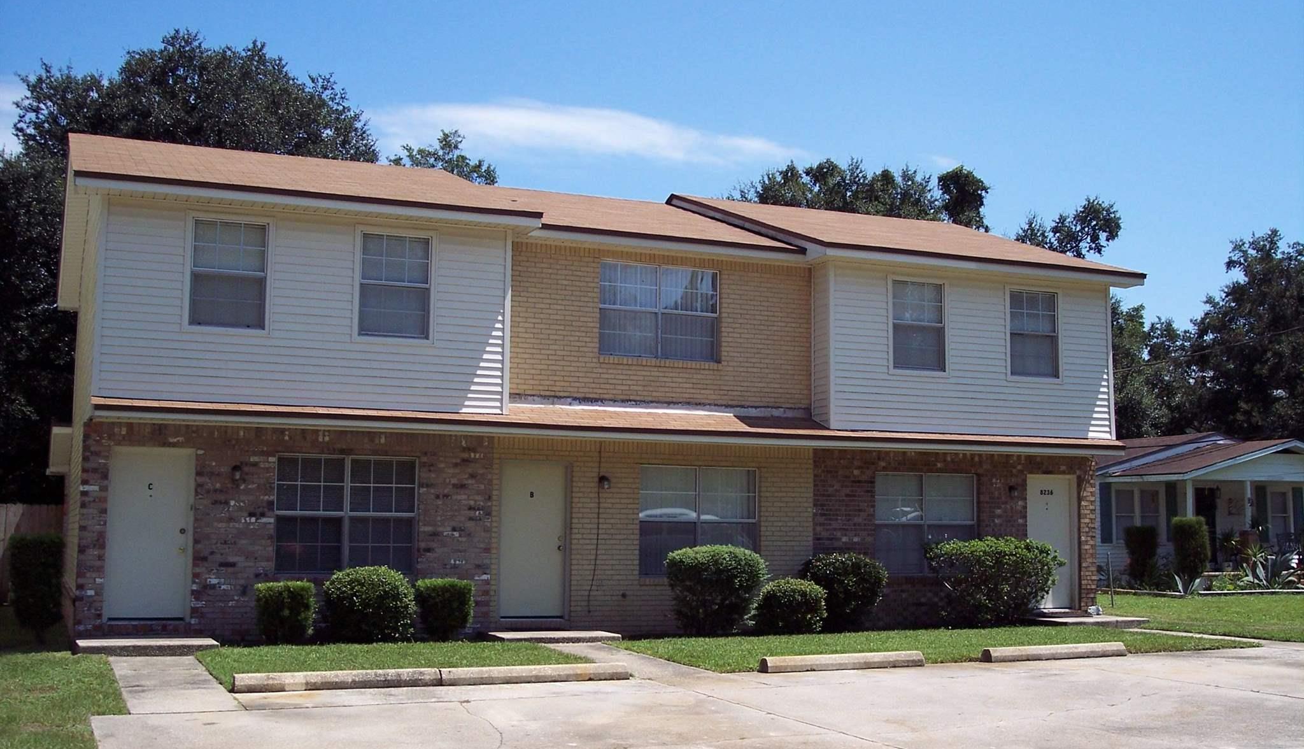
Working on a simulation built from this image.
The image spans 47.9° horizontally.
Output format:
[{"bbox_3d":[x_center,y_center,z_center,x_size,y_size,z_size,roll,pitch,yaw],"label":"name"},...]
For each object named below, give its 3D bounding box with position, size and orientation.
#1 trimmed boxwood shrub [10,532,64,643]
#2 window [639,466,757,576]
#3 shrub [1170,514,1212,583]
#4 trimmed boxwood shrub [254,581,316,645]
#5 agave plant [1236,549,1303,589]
[{"bbox_3d":[-7.434,2.572,17.750,0.630,1.340,0.620,3,-8,-22],"label":"trimmed boxwood shrub"},{"bbox_3d":[0.642,2.040,20.284,1.780,1.500,0.100,3,-8,-22],"label":"window"},{"bbox_3d":[13.301,4.365,36.299,0.942,1.750,0.942,3,-7,-22],"label":"shrub"},{"bbox_3d":[-4.343,2.817,17.396,0.710,0.760,0.680,3,-8,-22],"label":"trimmed boxwood shrub"},{"bbox_3d":[15.216,4.805,36.197,1.528,1.044,1.528,3,-7,-22],"label":"agave plant"}]

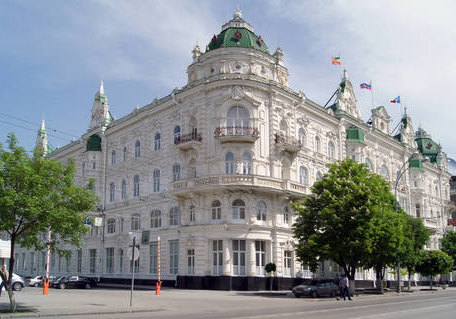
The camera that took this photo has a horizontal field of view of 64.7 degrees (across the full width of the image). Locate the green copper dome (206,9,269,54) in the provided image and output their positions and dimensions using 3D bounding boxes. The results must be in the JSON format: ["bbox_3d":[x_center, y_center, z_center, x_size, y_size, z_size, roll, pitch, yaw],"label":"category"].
[{"bbox_3d":[1.288,-16.629,46.295,7.900,6.200,7.800,0,-14,2],"label":"green copper dome"}]

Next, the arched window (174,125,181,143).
[{"bbox_3d":[-6.336,-3.282,45.390,1.150,2.200,0.300,-8,-12,41],"label":"arched window"}]

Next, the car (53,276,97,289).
[{"bbox_3d":[-17.169,13.807,40.300,4.450,1.430,1.750,11,-20,-32],"label":"car"}]

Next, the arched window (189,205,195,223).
[{"bbox_3d":[-4.023,6.119,40.520,0.900,2.050,0.300,-7,-11,36],"label":"arched window"}]

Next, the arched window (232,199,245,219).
[{"bbox_3d":[1.174,5.293,38.361,1.371,2.162,0.300,0,-14,2],"label":"arched window"}]

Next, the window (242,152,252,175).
[{"bbox_3d":[1.980,0.410,36.950,0.950,2.300,0.300,2,-14,-10],"label":"window"}]

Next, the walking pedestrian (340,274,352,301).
[{"bbox_3d":[8.564,9.168,25.882,0.600,1.750,0.500,8,-16,-29],"label":"walking pedestrian"}]

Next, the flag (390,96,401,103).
[{"bbox_3d":[30.861,-11.043,66.302,1.612,1.180,0.400,2,-14,-5],"label":"flag"}]

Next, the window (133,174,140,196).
[{"bbox_3d":[-12.536,3.647,49.457,1.186,2.834,0.250,-13,-19,42],"label":"window"}]

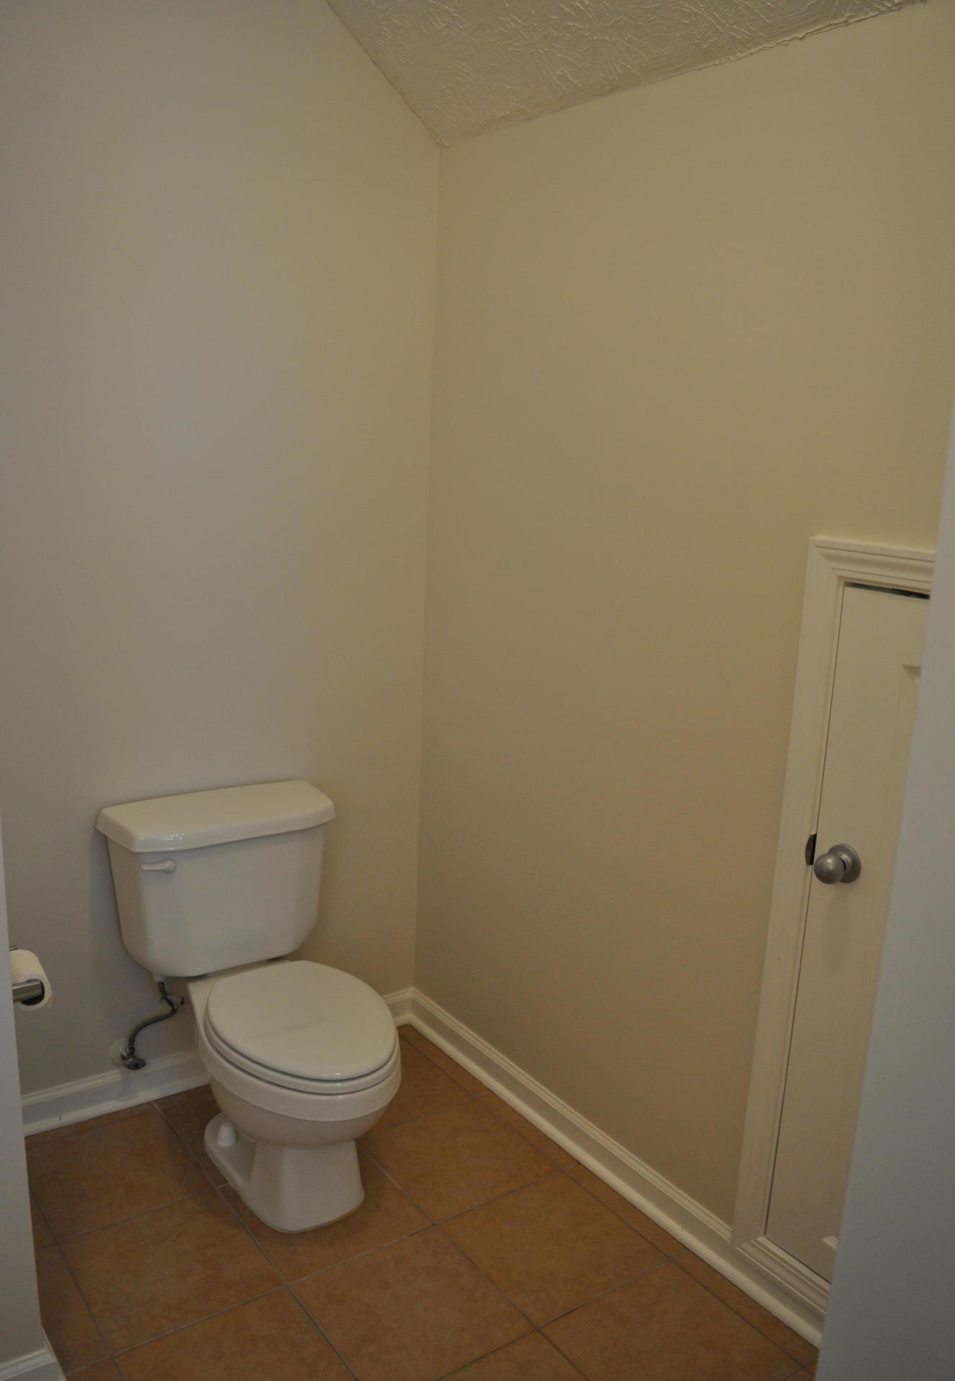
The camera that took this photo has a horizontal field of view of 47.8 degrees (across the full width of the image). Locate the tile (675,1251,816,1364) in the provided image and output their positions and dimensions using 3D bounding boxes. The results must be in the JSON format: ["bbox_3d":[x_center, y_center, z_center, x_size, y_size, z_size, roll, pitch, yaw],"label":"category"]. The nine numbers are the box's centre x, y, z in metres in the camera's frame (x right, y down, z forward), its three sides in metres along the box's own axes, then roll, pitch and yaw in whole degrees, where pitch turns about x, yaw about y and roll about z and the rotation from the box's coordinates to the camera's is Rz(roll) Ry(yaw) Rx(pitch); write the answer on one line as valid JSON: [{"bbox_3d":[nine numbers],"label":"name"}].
[{"bbox_3d":[0.492,1.142,2.002,0.052,0.010,0.330,-6,15,-35],"label":"tile"}]

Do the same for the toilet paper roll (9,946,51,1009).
[{"bbox_3d":[-0.770,0.492,1.829,0.075,0.075,0.098,-6,15,-35],"label":"toilet paper roll"}]

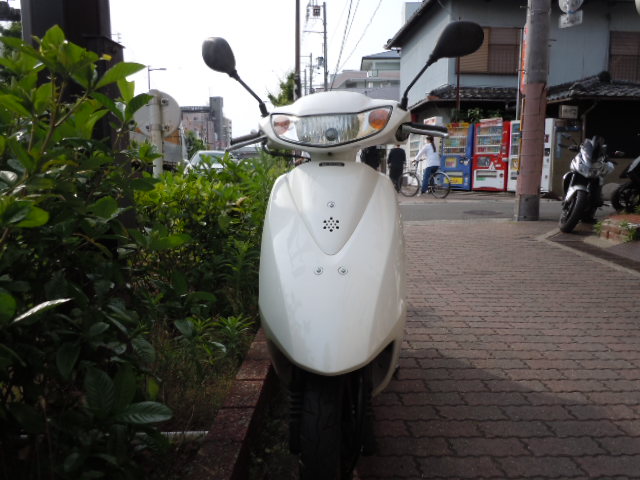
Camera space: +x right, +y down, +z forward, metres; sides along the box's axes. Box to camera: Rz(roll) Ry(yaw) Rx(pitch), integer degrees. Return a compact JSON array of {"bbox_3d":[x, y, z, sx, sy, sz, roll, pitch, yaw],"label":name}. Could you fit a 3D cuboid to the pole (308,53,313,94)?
[{"bbox_3d":[-0.842,-12.645,51.873,0.300,11.600,0.300,0,8,0],"label":"pole"}]

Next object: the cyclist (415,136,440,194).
[{"bbox_3d":[2.681,-1.831,12.853,0.680,1.480,0.500,8,12,43],"label":"cyclist"}]

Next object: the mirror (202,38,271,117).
[{"bbox_3d":[-0.240,-0.464,1.470,0.175,0.215,0.100,0,8,0],"label":"mirror"}]

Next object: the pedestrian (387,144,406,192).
[{"bbox_3d":[2.126,-2.089,14.283,0.500,1.580,0.340,-1,8,-3],"label":"pedestrian"}]

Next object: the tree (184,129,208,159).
[{"bbox_3d":[-9.138,-6.427,38.021,2.300,3.400,2.200,0,8,0],"label":"tree"}]

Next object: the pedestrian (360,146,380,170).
[{"bbox_3d":[1.313,-2.004,13.593,0.500,1.620,0.360,-1,8,-5],"label":"pedestrian"}]

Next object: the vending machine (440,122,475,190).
[{"bbox_3d":[3.977,-2.318,14.583,0.850,1.830,0.700,5,10,33],"label":"vending machine"}]

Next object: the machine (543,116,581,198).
[{"bbox_3d":[6.189,-2.136,13.142,0.900,1.850,0.700,5,10,33],"label":"machine"}]

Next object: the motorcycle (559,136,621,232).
[{"bbox_3d":[3.467,-0.749,6.745,0.750,1.150,2.000,6,10,36],"label":"motorcycle"}]

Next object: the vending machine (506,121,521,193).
[{"bbox_3d":[5.559,-2.190,13.595,0.950,1.830,0.700,5,10,33],"label":"vending machine"}]

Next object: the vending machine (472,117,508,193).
[{"bbox_3d":[4.846,-2.335,14.325,0.930,1.930,0.720,5,10,33],"label":"vending machine"}]

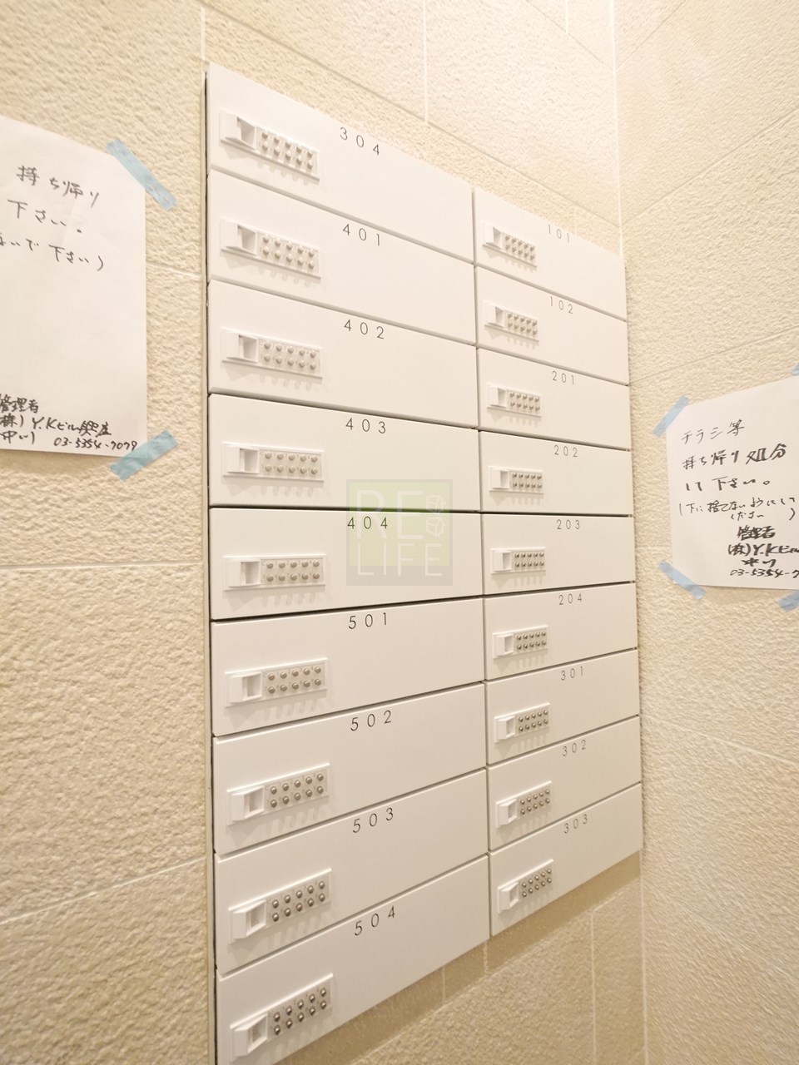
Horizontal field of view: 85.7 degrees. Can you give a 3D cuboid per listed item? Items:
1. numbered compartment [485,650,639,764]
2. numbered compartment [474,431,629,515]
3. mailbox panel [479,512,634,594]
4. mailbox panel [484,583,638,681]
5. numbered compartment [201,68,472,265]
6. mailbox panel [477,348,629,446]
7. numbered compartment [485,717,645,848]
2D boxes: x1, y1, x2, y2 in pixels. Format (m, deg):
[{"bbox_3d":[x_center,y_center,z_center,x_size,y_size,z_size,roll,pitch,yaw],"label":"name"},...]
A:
[{"bbox_3d":[0.278,0.273,0.710,0.353,0.115,0.040,0,-2,-29],"label":"numbered compartment"},{"bbox_3d":[0.270,-0.089,0.722,0.353,0.115,0.045,0,-2,-29],"label":"numbered compartment"},{"bbox_3d":[0.273,0.032,0.717,0.353,0.115,0.040,0,-2,-29],"label":"mailbox panel"},{"bbox_3d":[0.276,0.152,0.714,0.353,0.115,0.040,0,-2,-29],"label":"mailbox panel"},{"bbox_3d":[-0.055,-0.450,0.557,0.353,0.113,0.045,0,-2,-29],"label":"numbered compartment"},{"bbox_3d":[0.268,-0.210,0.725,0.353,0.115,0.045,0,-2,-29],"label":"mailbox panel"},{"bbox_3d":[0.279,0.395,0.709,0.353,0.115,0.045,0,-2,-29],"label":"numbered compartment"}]

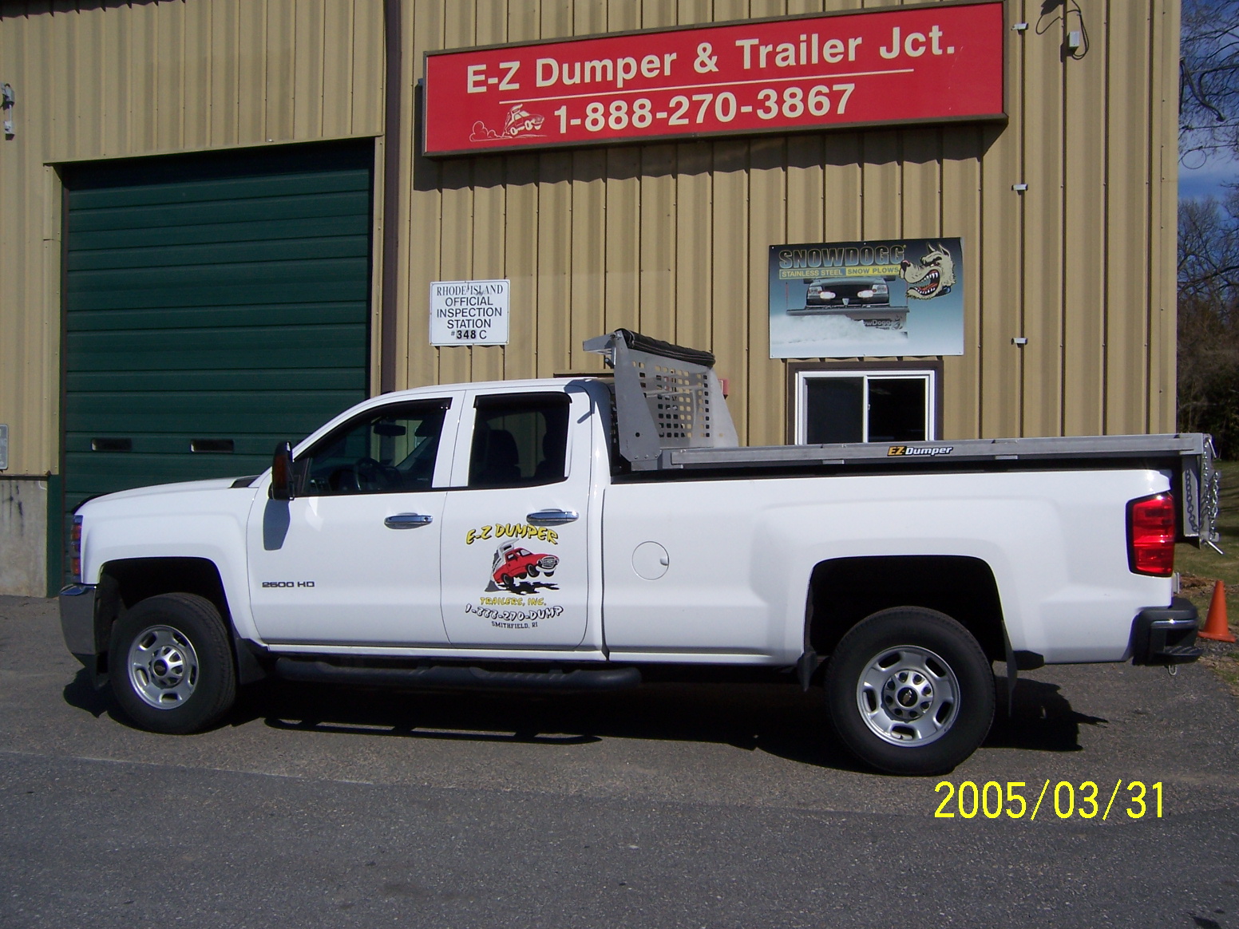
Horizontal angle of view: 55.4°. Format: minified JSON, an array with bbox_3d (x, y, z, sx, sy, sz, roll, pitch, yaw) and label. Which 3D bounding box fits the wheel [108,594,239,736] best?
[{"bbox_3d":[-2.493,1.123,6.658,0.800,0.800,0.260,-1,1,18],"label":"wheel"}]

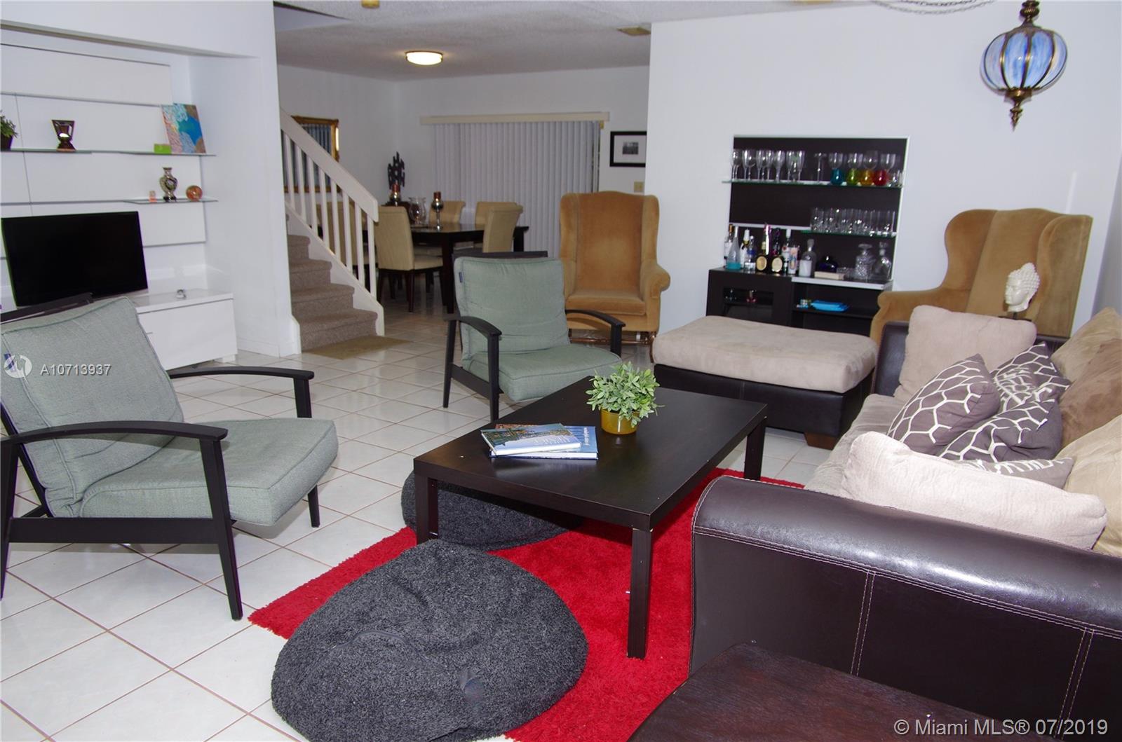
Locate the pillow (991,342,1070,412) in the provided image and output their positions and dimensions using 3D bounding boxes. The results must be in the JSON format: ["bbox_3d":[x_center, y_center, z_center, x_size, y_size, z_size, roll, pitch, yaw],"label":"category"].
[{"bbox_3d":[1.597,0.063,2.619,0.430,0.150,0.430,-33,3,33],"label":"pillow"}]

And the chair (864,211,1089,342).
[{"bbox_3d":[2.360,-0.343,4.356,0.790,1.210,0.800,-2,15,-12],"label":"chair"}]

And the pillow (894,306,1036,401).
[{"bbox_3d":[1.602,-0.033,2.975,0.480,0.420,0.170,10,-3,29],"label":"pillow"}]

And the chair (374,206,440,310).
[{"bbox_3d":[-1.475,-1.132,7.383,0.450,0.980,0.600,10,17,29],"label":"chair"}]

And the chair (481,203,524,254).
[{"bbox_3d":[-0.775,-1.171,7.666,0.620,1.030,0.460,10,17,29],"label":"chair"}]

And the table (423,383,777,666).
[{"bbox_3d":[0.177,0.417,2.665,0.780,0.450,1.180,9,16,28],"label":"table"}]

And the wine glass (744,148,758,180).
[{"bbox_3d":[1.371,-1.496,5.399,0.088,0.220,0.088,10,17,29],"label":"wine glass"}]

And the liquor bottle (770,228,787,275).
[{"bbox_3d":[1.513,-0.825,5.147,0.090,0.315,0.090,10,17,29],"label":"liquor bottle"}]

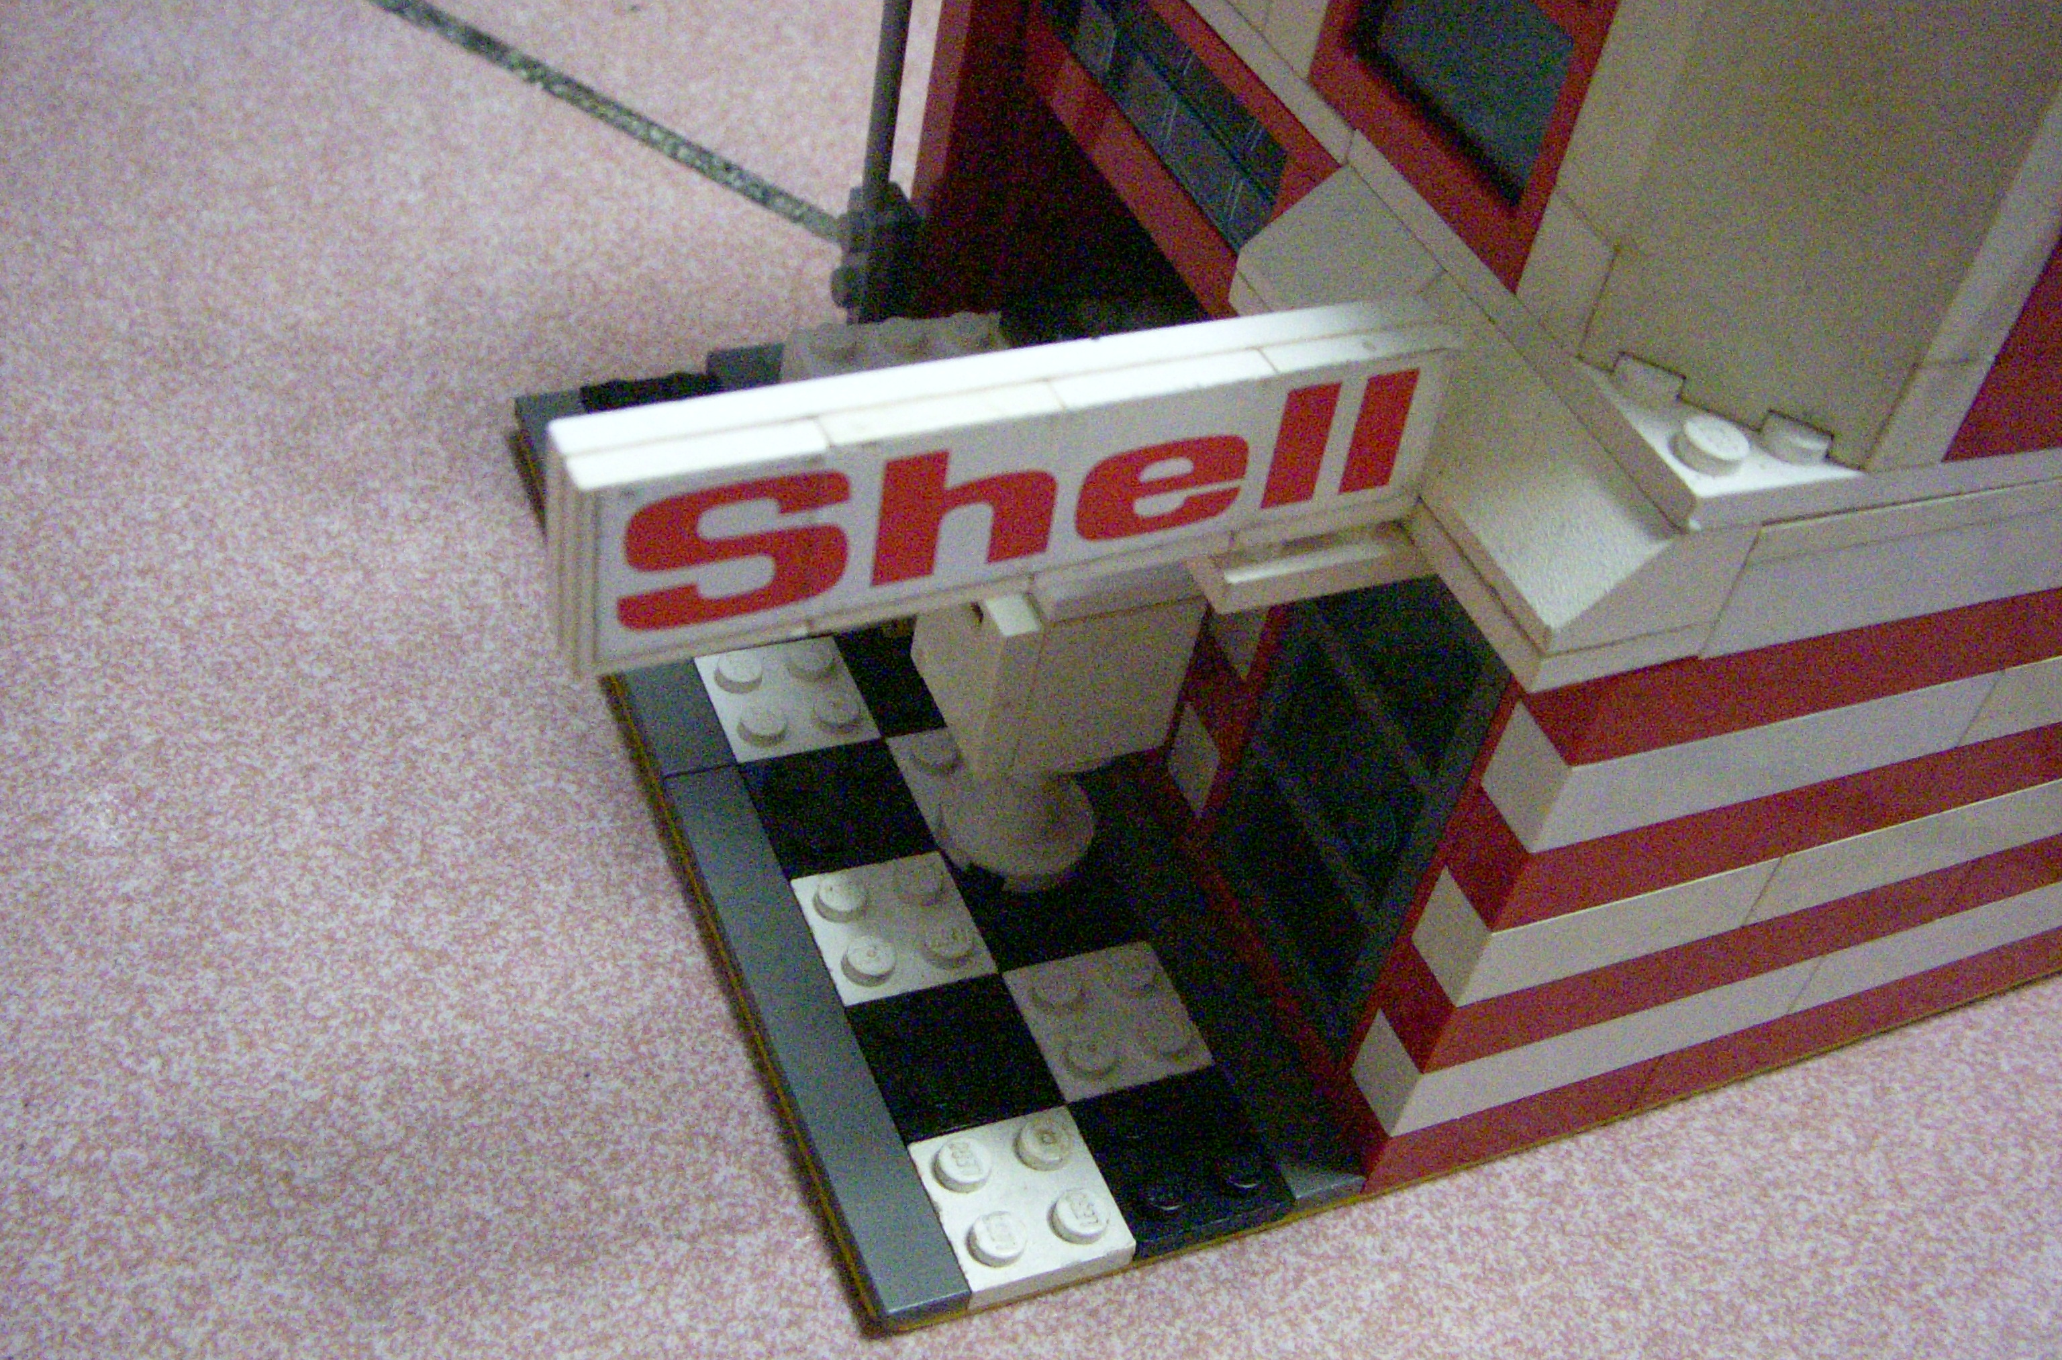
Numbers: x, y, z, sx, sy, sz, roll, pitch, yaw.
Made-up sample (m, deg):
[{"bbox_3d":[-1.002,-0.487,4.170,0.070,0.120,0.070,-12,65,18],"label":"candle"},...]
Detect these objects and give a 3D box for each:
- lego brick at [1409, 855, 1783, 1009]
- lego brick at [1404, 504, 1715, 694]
[{"bbox_3d":[0.049,0.018,0.194,0.032,0.011,0.008,-9,47,-24],"label":"lego brick"},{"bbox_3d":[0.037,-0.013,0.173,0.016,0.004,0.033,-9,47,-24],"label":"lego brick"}]

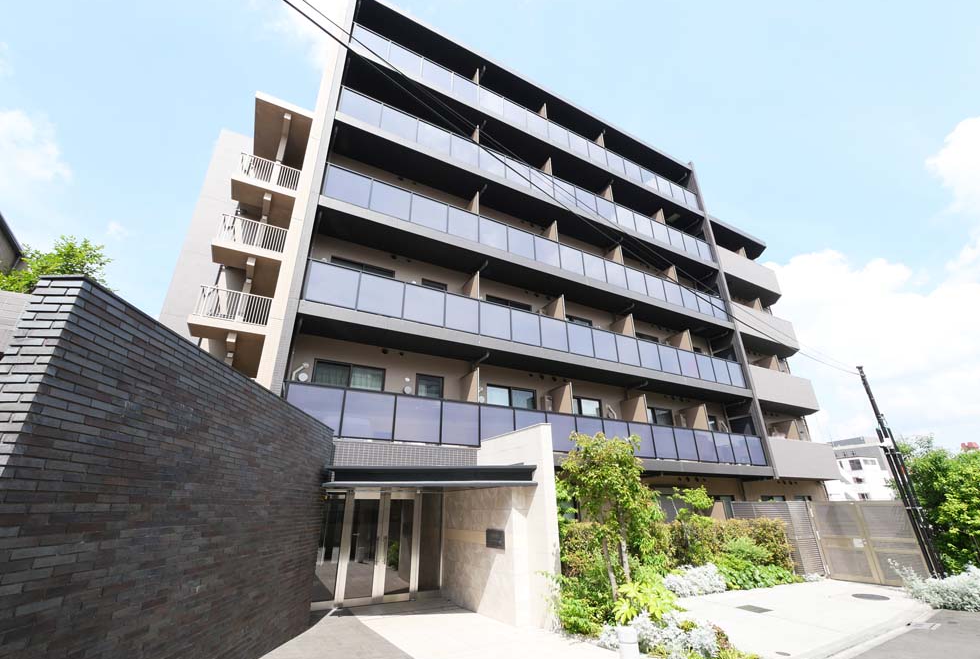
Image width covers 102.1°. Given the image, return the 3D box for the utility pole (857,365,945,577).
[{"bbox_3d":[11.094,3.724,10.883,0.330,5.630,0.320,11,-26,-26],"label":"utility pole"}]

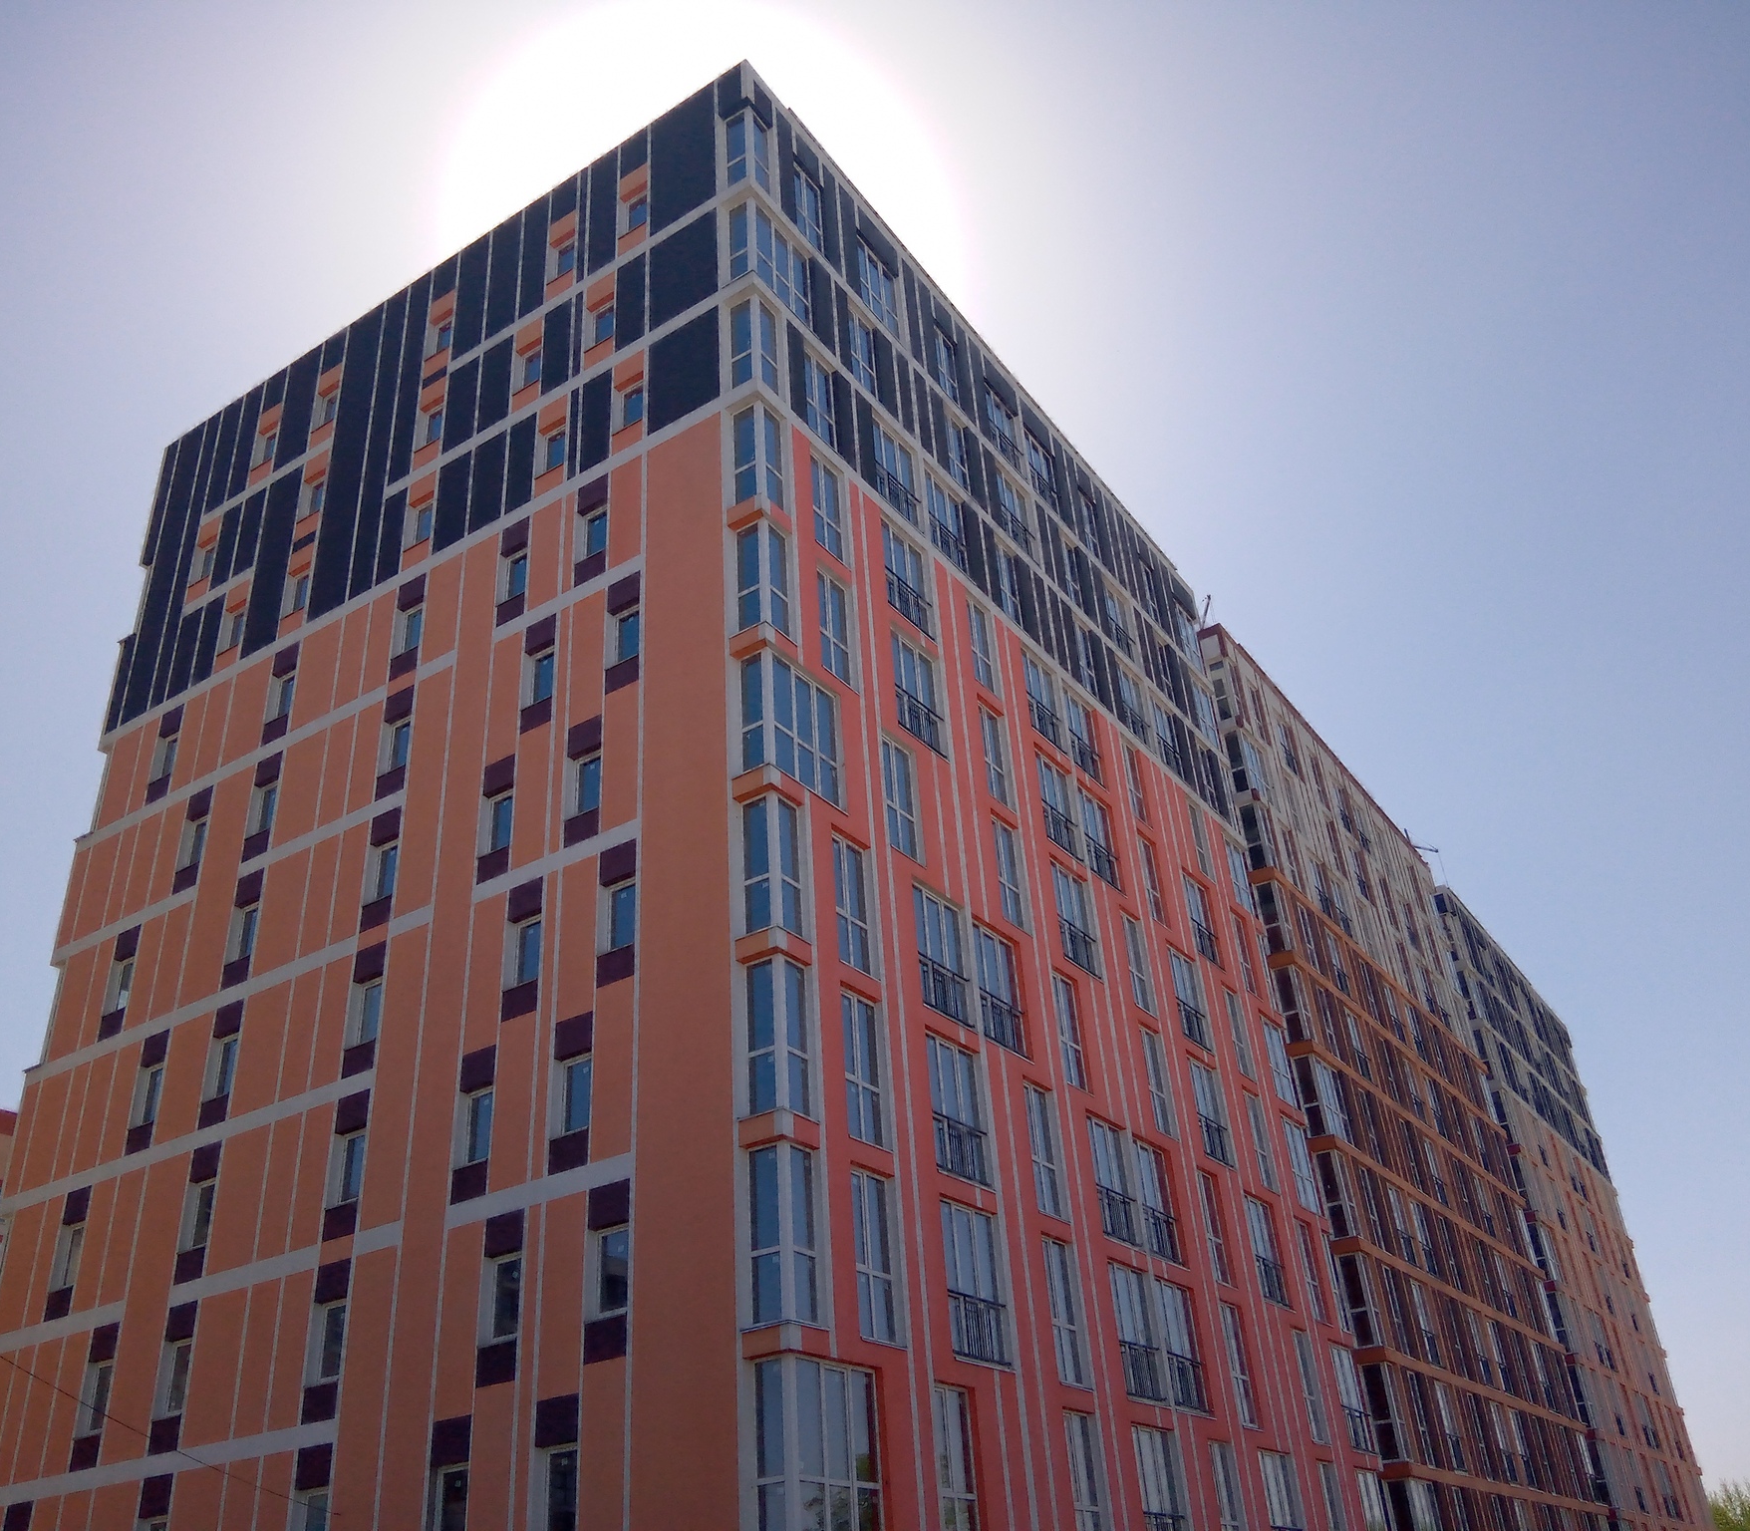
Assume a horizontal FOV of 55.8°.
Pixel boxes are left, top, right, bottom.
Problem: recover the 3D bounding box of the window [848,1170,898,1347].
[{"bbox_3d":[-0.106,7.617,25.682,0.120,2.560,1.180,-22,-36,26],"label":"window"}]

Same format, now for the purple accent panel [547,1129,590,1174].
[{"bbox_3d":[-4.919,6.292,26.747,0.854,0.590,0.100,-22,-37,26],"label":"purple accent panel"}]

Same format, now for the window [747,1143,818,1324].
[{"bbox_3d":[-1.372,6.940,24.432,0.650,2.480,0.770,-22,-36,26],"label":"window"}]

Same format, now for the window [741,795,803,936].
[{"bbox_3d":[-1.752,1.756,27.624,0.650,2.480,0.770,-22,-36,26],"label":"window"}]

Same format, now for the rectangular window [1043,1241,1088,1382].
[{"bbox_3d":[3.382,10.048,30.227,0.120,2.542,1.179,-22,-37,26],"label":"rectangular window"}]

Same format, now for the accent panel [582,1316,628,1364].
[{"bbox_3d":[-4.010,8.640,24.814,0.830,0.560,0.100,-22,-36,26],"label":"accent panel"}]

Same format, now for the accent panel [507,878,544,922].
[{"bbox_3d":[-6.295,2.452,30.027,0.844,0.620,0.120,-22,-37,26],"label":"accent panel"}]

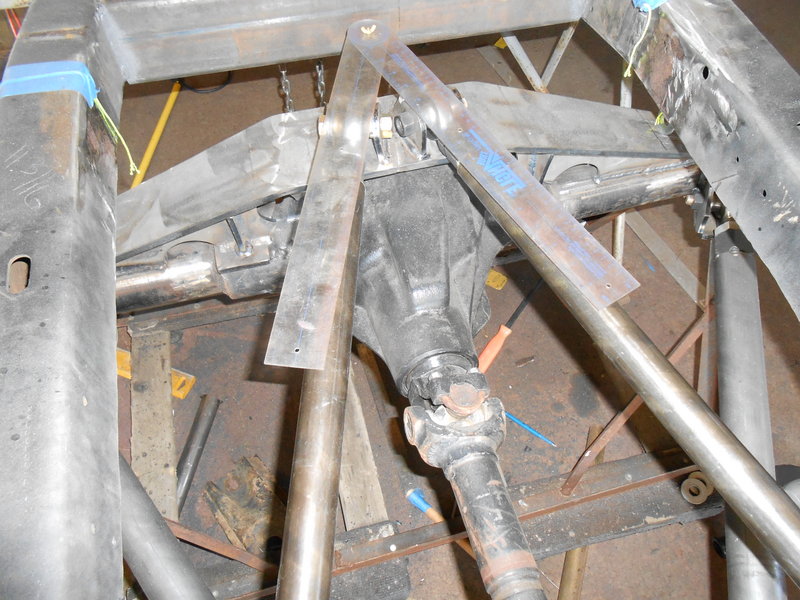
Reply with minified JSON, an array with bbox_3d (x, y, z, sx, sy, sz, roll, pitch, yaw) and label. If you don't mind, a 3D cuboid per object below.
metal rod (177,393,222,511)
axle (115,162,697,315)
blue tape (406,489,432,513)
[{"bbox_3d":[-0.424,0.323,1.224,0.036,0.036,0.280,5,53,4],"label":"metal rod"},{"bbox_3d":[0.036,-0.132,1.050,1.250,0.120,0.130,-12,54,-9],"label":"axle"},{"bbox_3d":[0.039,0.392,1.177,0.042,0.028,0.028,36,61,24],"label":"blue tape"}]

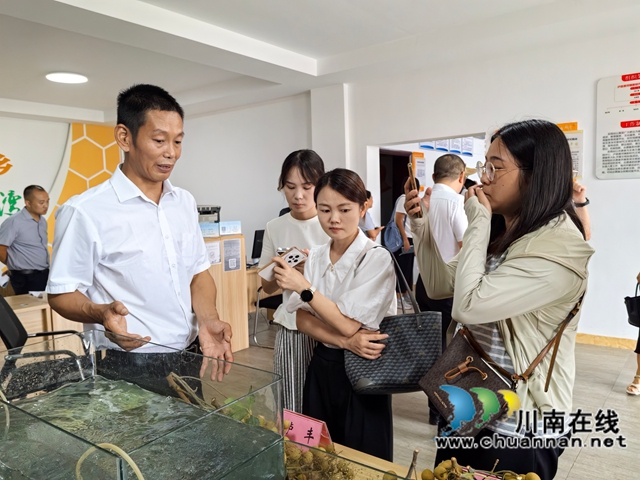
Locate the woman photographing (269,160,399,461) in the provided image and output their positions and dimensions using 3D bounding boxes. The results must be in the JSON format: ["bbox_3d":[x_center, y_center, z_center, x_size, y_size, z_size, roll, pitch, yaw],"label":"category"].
[{"bbox_3d":[0.094,0.533,1.694,0.430,1.537,0.390,2,6,33],"label":"woman photographing"}]

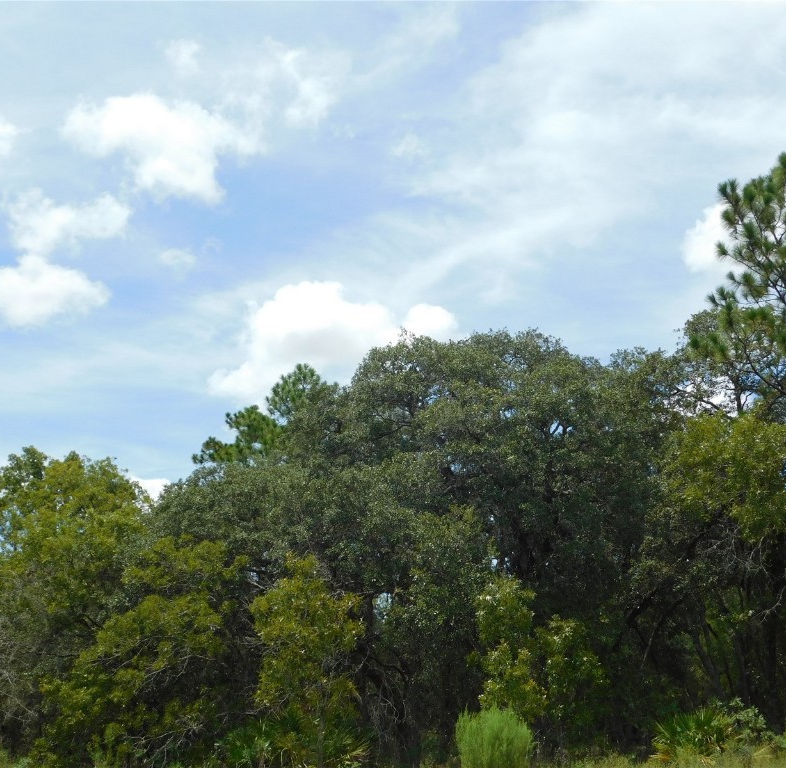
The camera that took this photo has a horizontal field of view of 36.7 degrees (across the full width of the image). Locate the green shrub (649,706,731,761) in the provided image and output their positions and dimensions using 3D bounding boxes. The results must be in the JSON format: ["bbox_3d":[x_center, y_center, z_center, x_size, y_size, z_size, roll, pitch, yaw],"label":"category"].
[{"bbox_3d":[5.550,6.507,22.000,1.500,1.000,1.300,-3,-14,13],"label":"green shrub"}]

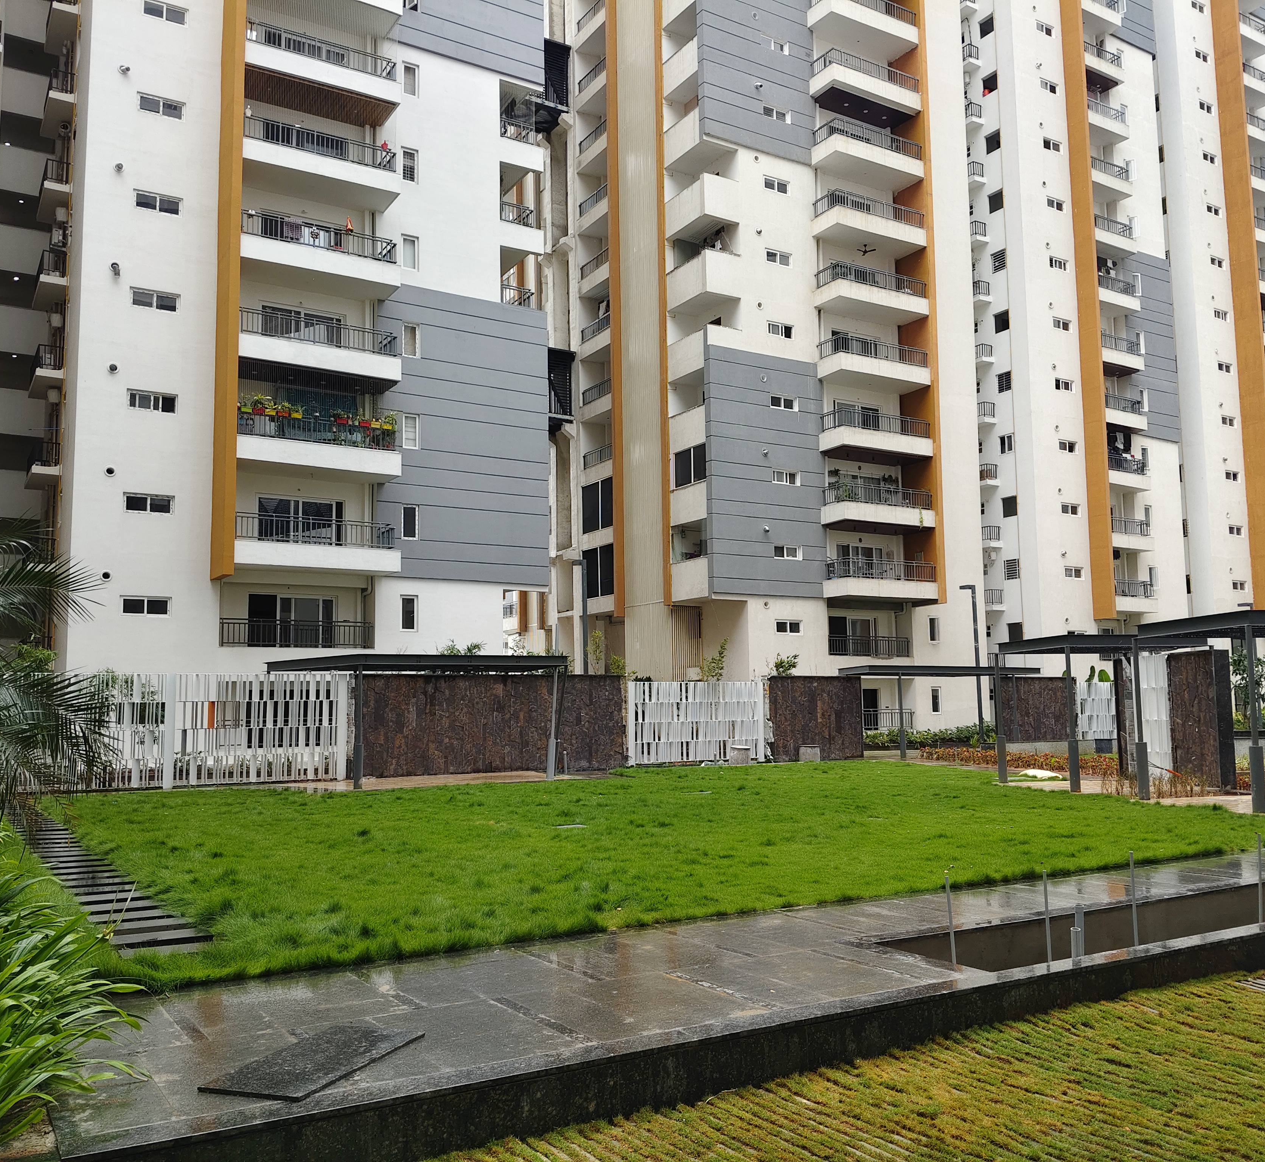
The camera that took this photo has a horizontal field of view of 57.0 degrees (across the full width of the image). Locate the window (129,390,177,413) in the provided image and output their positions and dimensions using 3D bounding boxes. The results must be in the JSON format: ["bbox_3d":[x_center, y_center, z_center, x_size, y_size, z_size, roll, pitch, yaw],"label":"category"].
[{"bbox_3d":[-13.907,-5.214,33.736,1.350,0.570,0.130,3,-7,-31],"label":"window"}]

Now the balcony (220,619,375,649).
[{"bbox_3d":[-10.210,1.644,35.766,4.712,0.839,0.076,3,-7,-32],"label":"balcony"}]

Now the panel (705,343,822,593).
[{"bbox_3d":[5.194,-4.122,45.458,5.500,9.550,0.320,3,-8,-31],"label":"panel"}]

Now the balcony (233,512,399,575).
[{"bbox_3d":[-9.729,-1.035,35.323,4.969,1.485,1.757,3,-7,-32],"label":"balcony"}]

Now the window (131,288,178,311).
[{"bbox_3d":[-13.945,-8.195,34.066,1.350,0.570,0.130,3,-7,-31],"label":"window"}]

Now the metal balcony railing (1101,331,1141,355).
[{"bbox_3d":[23.834,-11.615,57.641,3.182,0.797,0.697,3,-7,-32],"label":"metal balcony railing"}]

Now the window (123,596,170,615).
[{"bbox_3d":[-13.985,0.731,33.502,1.367,0.530,0.121,3,-7,-32],"label":"window"}]

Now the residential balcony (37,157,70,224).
[{"bbox_3d":[-18.732,-12.564,37.758,0.770,0.970,2.800,3,-7,-31],"label":"residential balcony"}]

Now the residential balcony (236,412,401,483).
[{"bbox_3d":[-9.677,-4.001,35.319,4.900,1.480,1.720,3,-8,-31],"label":"residential balcony"}]

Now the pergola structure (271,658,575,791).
[{"bbox_3d":[-4.587,3.002,25.093,4.600,2.570,4.700,4,-8,-34],"label":"pergola structure"}]

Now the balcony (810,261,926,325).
[{"bbox_3d":[9.900,-11.894,48.342,5.000,1.480,1.720,3,-8,-31],"label":"balcony"}]

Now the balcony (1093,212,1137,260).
[{"bbox_3d":[23.414,-16.999,57.636,3.450,1.320,1.050,3,-7,-31],"label":"balcony"}]

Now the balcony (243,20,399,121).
[{"bbox_3d":[-9.892,-15.968,36.632,4.900,1.480,1.720,3,-8,-31],"label":"balcony"}]

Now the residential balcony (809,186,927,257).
[{"bbox_3d":[9.864,-14.833,48.541,4.880,1.400,1.600,3,-7,-31],"label":"residential balcony"}]

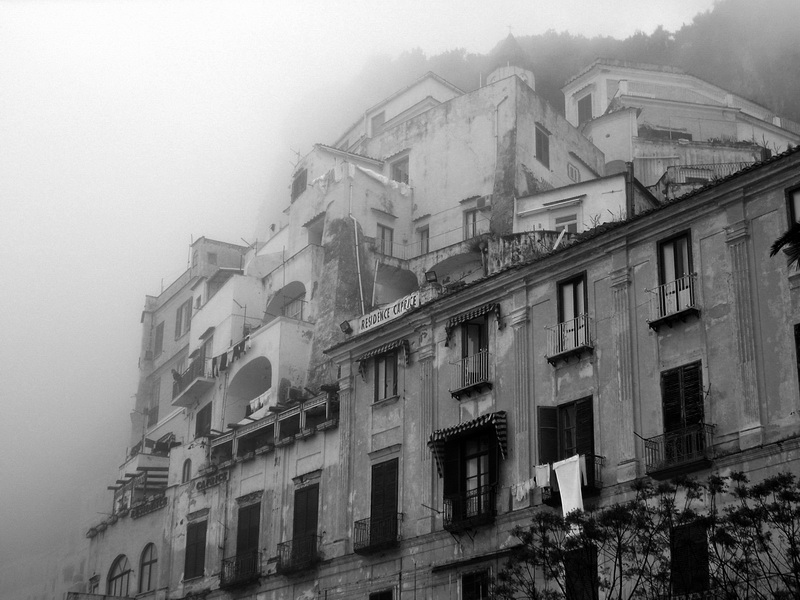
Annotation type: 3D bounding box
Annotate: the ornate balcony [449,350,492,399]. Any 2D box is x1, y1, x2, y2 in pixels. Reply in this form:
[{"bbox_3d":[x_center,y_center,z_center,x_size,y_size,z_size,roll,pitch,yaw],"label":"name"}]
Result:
[{"bbox_3d":[2.200,2.348,46.132,0.360,1.119,1.485,19,-29,-37],"label":"ornate balcony"}]

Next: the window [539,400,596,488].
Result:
[{"bbox_3d":[4.702,4.113,41.889,0.420,2.700,1.800,18,-28,-35],"label":"window"}]

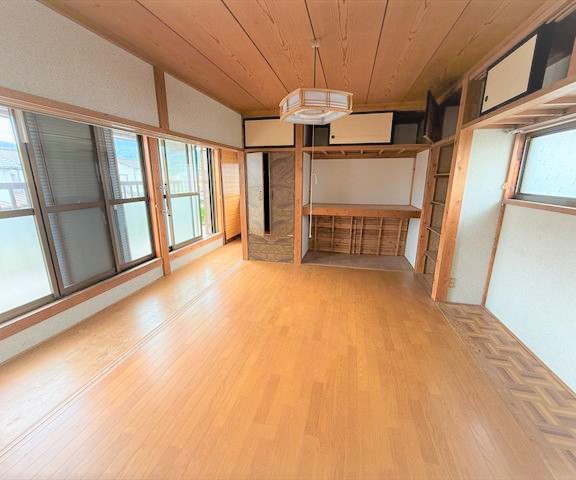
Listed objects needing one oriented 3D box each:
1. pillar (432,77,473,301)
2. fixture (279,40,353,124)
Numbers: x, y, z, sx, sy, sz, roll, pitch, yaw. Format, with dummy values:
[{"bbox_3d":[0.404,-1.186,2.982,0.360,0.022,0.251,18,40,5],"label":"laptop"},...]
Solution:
[{"bbox_3d":[1.758,-0.431,2.737,0.111,2.311,0.119,3,14,12],"label":"pillar"},{"bbox_3d":[0.203,-1.174,1.903,0.415,0.510,0.415,-5,15,-21],"label":"fixture"}]

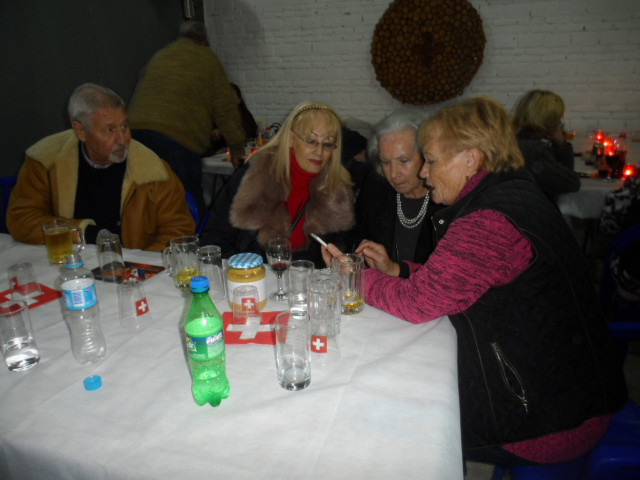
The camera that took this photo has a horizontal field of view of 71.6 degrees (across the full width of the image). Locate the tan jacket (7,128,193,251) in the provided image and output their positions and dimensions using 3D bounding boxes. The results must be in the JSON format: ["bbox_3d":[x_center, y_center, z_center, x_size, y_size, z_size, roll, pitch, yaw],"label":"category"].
[{"bbox_3d":[-0.801,-0.081,1.714,0.650,0.630,0.430,-2,16,-6],"label":"tan jacket"}]

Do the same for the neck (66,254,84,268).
[{"bbox_3d":[-0.468,0.042,0.839,0.030,0.024,0.030,0,16,0],"label":"neck"}]

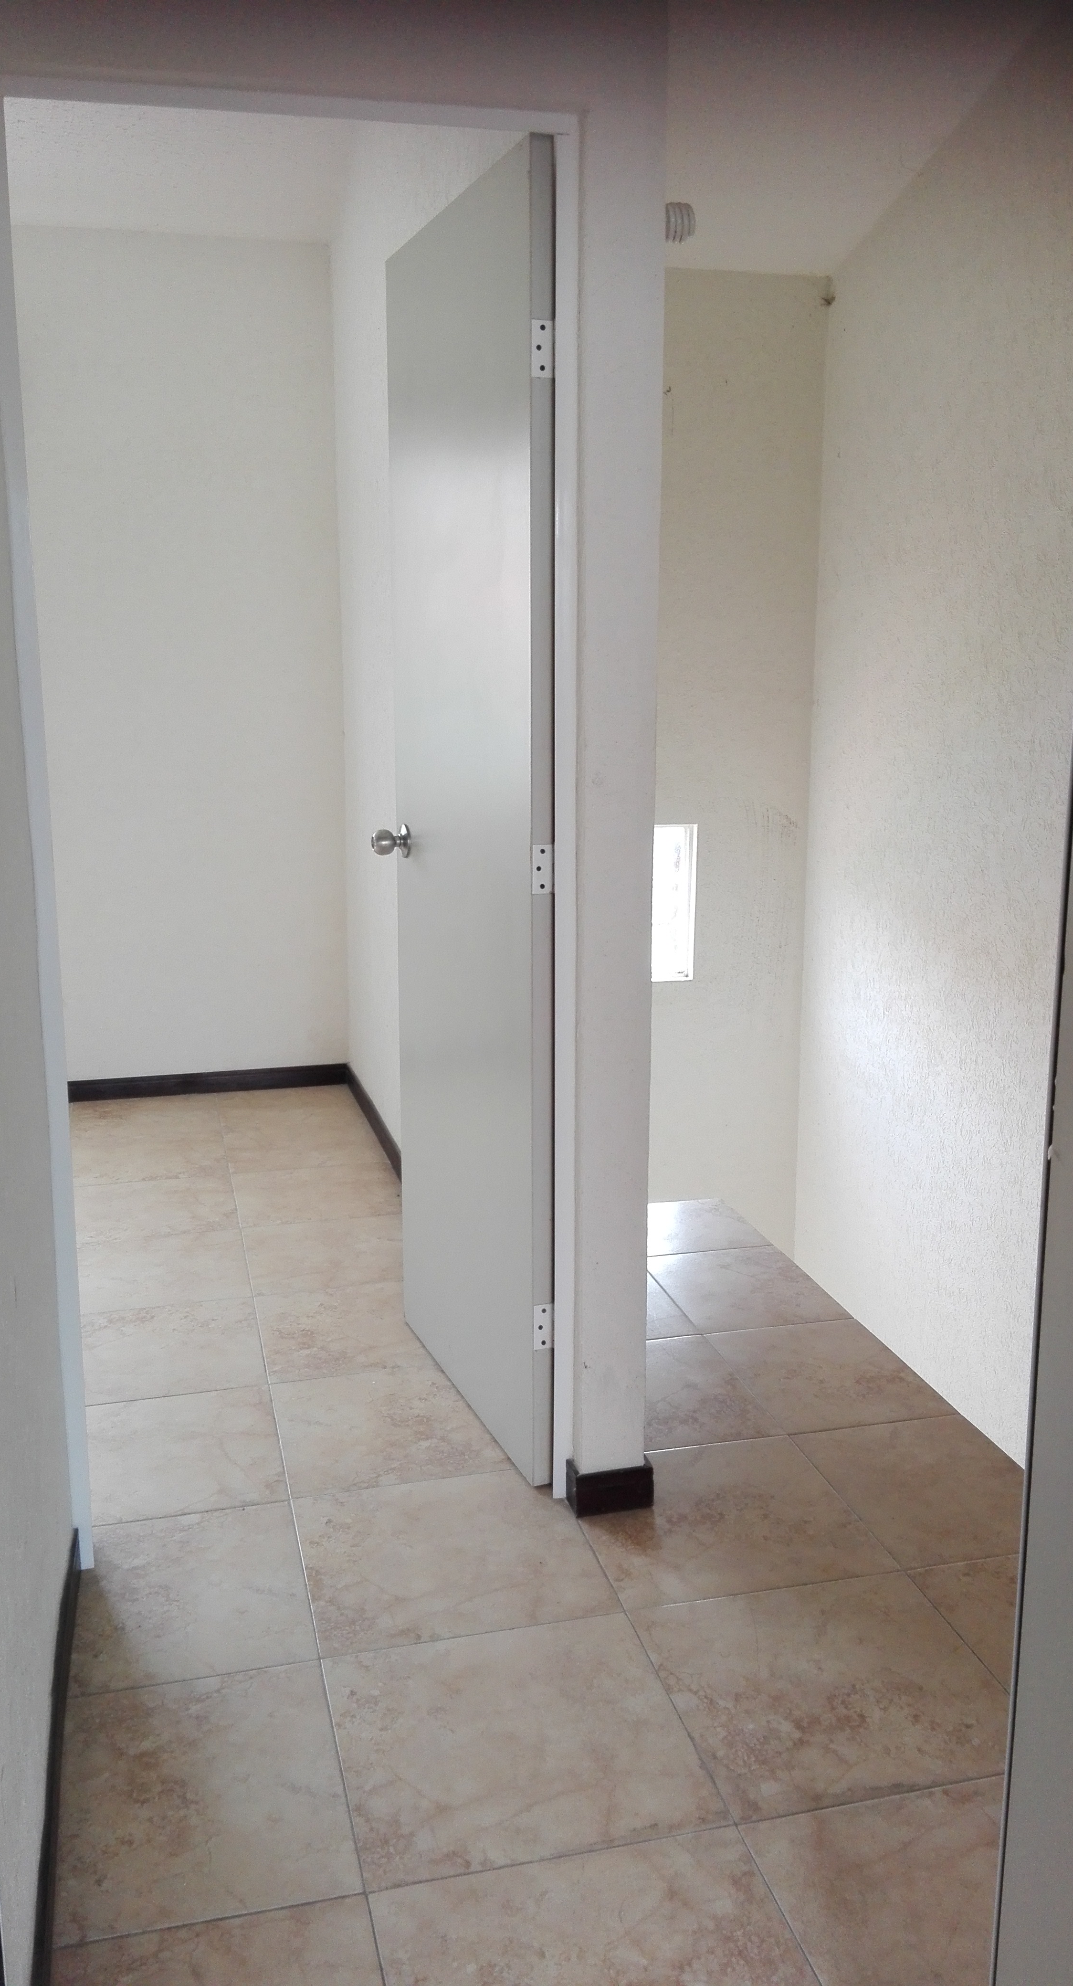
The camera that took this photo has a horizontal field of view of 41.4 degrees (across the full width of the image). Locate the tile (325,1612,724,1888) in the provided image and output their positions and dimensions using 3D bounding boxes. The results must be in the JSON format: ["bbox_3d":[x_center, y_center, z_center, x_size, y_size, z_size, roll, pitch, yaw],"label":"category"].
[{"bbox_3d":[-0.030,0.956,1.823,0.440,0.010,0.430,-3,11,-14],"label":"tile"}]

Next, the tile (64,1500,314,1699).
[{"bbox_3d":[-0.541,0.927,2.195,0.363,0.010,0.425,-2,13,-15],"label":"tile"}]

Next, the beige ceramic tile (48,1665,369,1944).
[{"bbox_3d":[-0.403,0.972,1.735,0.329,0.010,0.430,-3,11,-14],"label":"beige ceramic tile"}]

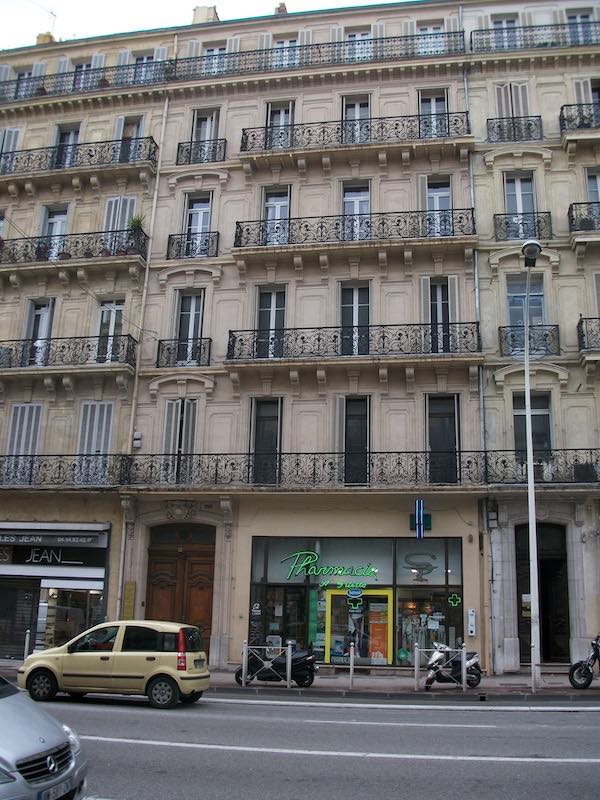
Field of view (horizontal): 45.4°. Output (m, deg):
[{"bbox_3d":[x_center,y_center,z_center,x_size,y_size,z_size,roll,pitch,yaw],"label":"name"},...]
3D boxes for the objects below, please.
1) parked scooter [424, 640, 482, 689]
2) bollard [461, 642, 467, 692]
[{"bbox_3d":[3.290,5.661,15.303,1.720,1.040,0.650,10,-17,-28],"label":"parked scooter"},{"bbox_3d":[3.383,5.535,14.796,0.100,1.000,0.100,-1,-16,9],"label":"bollard"}]

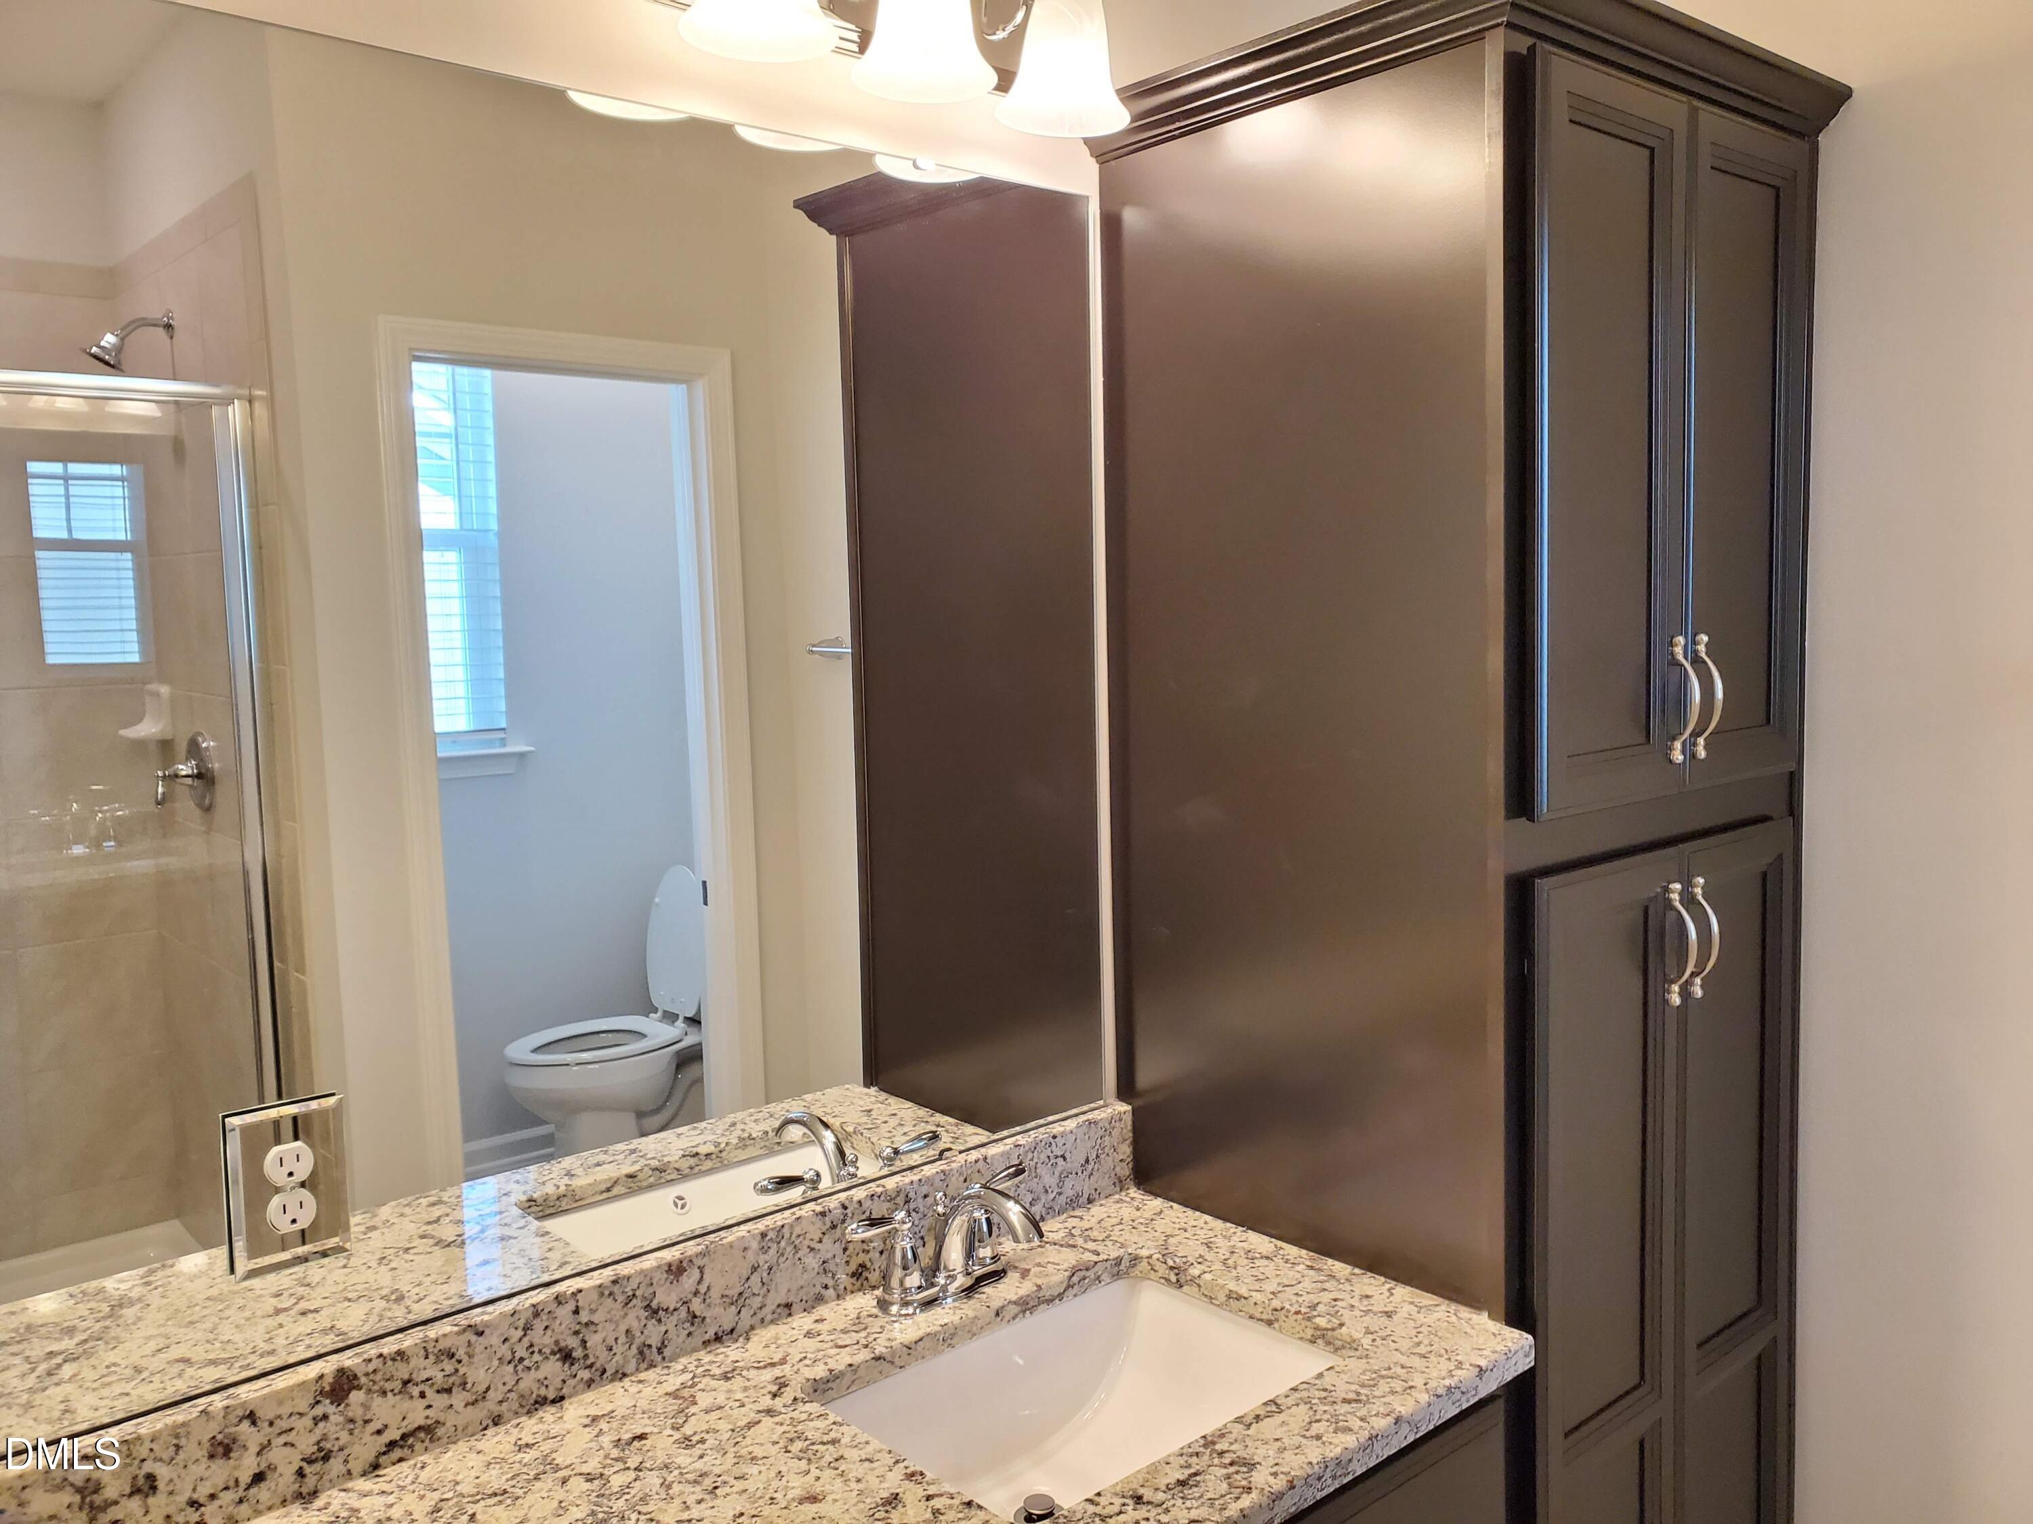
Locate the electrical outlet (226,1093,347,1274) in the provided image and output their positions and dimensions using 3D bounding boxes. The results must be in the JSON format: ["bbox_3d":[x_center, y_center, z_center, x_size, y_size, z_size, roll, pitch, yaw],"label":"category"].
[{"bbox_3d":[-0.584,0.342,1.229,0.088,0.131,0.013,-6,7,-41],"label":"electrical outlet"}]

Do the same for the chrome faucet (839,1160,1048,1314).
[{"bbox_3d":[-0.040,0.486,1.549,0.247,0.123,0.172,-6,7,-41],"label":"chrome faucet"}]

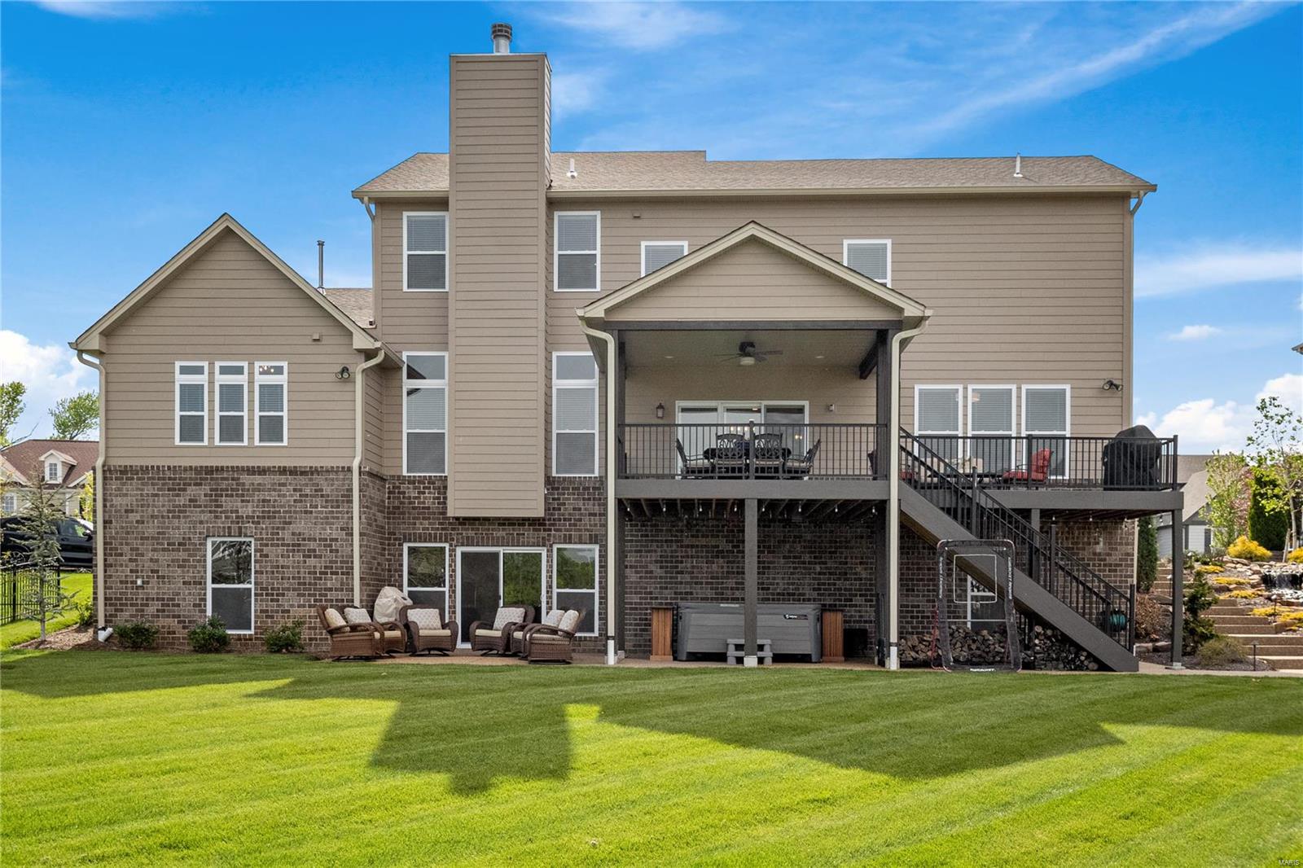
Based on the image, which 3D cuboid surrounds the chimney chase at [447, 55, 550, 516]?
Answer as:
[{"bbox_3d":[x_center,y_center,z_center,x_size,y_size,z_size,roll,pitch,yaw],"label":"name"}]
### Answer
[{"bbox_3d":[-3.001,-2.917,23.000,1.860,9.053,0.780,0,-2,3],"label":"chimney chase"}]

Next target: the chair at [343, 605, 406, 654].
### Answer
[{"bbox_3d":[-5.142,3.641,21.500,0.900,0.880,0.820,0,0,44],"label":"chair"}]

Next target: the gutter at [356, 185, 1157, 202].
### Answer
[{"bbox_3d":[1.841,-4.690,22.440,15.530,0.150,0.140,0,0,3],"label":"gutter"}]

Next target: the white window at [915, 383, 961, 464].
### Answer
[{"bbox_3d":[5.544,-0.049,22.360,0.916,1.773,0.118,0,0,3],"label":"white window"}]

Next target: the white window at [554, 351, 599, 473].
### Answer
[{"bbox_3d":[-1.498,-0.400,23.090,0.915,2.485,0.100,0,0,3],"label":"white window"}]

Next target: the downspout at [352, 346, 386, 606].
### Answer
[{"bbox_3d":[-5.251,1.098,21.522,0.630,5.467,0.246,0,0,3],"label":"downspout"}]

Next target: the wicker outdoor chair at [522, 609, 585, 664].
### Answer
[{"bbox_3d":[-1.676,3.456,19.749,0.936,0.955,0.827,0,0,-16],"label":"wicker outdoor chair"}]

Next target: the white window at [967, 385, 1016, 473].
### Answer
[{"bbox_3d":[6.659,-0.048,22.600,0.940,1.820,0.100,0,0,3],"label":"white window"}]

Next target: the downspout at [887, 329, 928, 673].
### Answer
[{"bbox_3d":[4.241,1.007,19.100,0.660,5.800,0.170,0,0,3],"label":"downspout"}]

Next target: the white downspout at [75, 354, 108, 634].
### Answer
[{"bbox_3d":[-10.475,1.165,21.719,0.680,5.467,0.246,0,0,3],"label":"white downspout"}]

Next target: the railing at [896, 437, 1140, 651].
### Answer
[{"bbox_3d":[6.040,1.915,19.740,4.070,4.030,1.250,0,0,3],"label":"railing"}]

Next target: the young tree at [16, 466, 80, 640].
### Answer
[{"bbox_3d":[-11.636,2.290,22.261,1.231,3.467,1.231,0,0,3],"label":"young tree"}]

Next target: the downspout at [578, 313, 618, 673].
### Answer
[{"bbox_3d":[-0.871,0.945,18.863,0.630,5.683,0.246,0,0,3],"label":"downspout"}]

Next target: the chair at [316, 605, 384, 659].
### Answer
[{"bbox_3d":[-5.247,3.462,20.192,0.965,0.965,0.827,0,0,-2],"label":"chair"}]

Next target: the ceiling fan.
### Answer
[{"bbox_3d":[1.765,-1.428,20.700,1.280,0.430,1.280,0,0,3],"label":"ceiling fan"}]

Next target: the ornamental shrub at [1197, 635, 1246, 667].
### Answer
[{"bbox_3d":[10.152,3.874,20.600,0.860,0.530,0.750,0,0,3],"label":"ornamental shrub"}]

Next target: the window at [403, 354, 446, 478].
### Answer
[{"bbox_3d":[-4.532,-0.415,23.272,0.915,2.480,0.100,0,0,3],"label":"window"}]

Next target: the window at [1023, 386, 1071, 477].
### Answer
[{"bbox_3d":[7.581,-0.043,22.222,0.926,1.773,0.118,0,0,3],"label":"window"}]

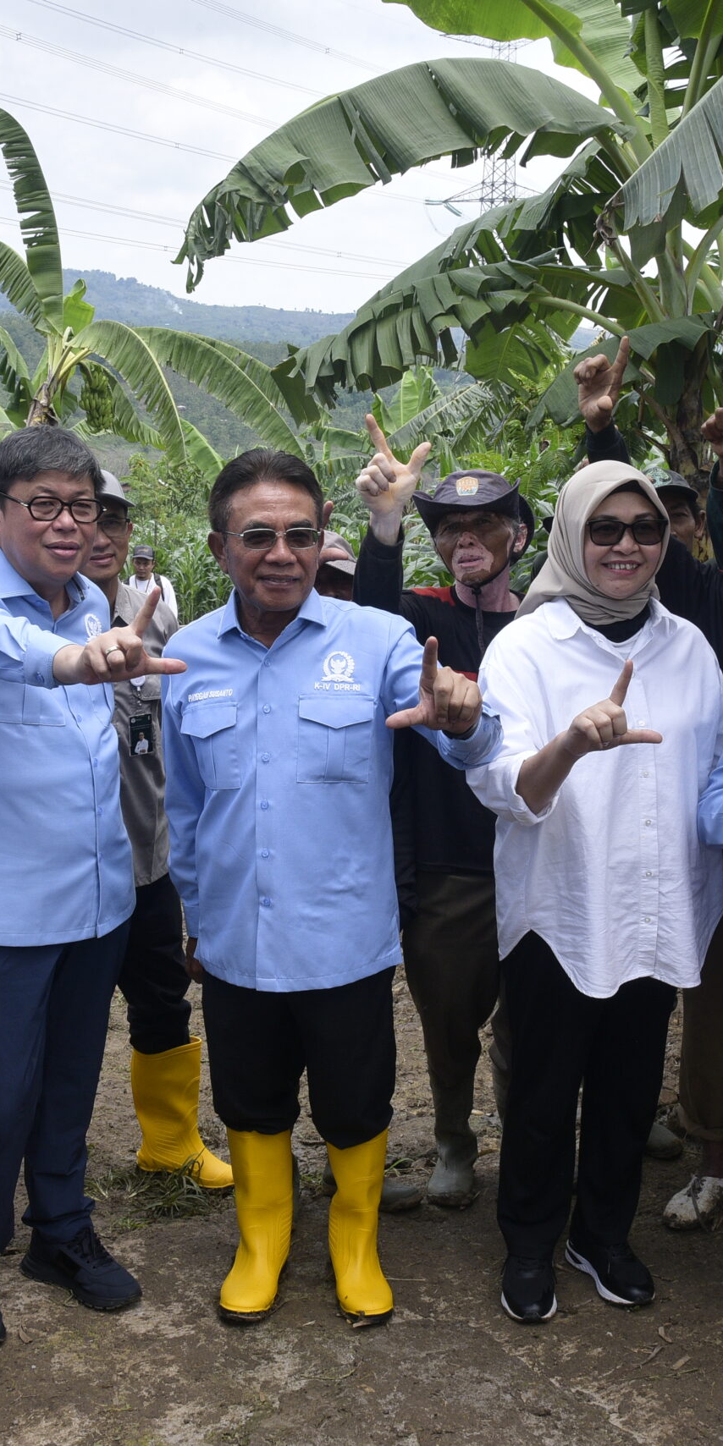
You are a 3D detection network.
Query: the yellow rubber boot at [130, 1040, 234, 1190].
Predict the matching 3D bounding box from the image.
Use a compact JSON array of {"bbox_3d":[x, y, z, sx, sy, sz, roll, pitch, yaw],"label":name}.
[{"bbox_3d":[-0.399,0.875,3.277,0.280,0.335,0.110,5,13,21],"label":"yellow rubber boot"}]

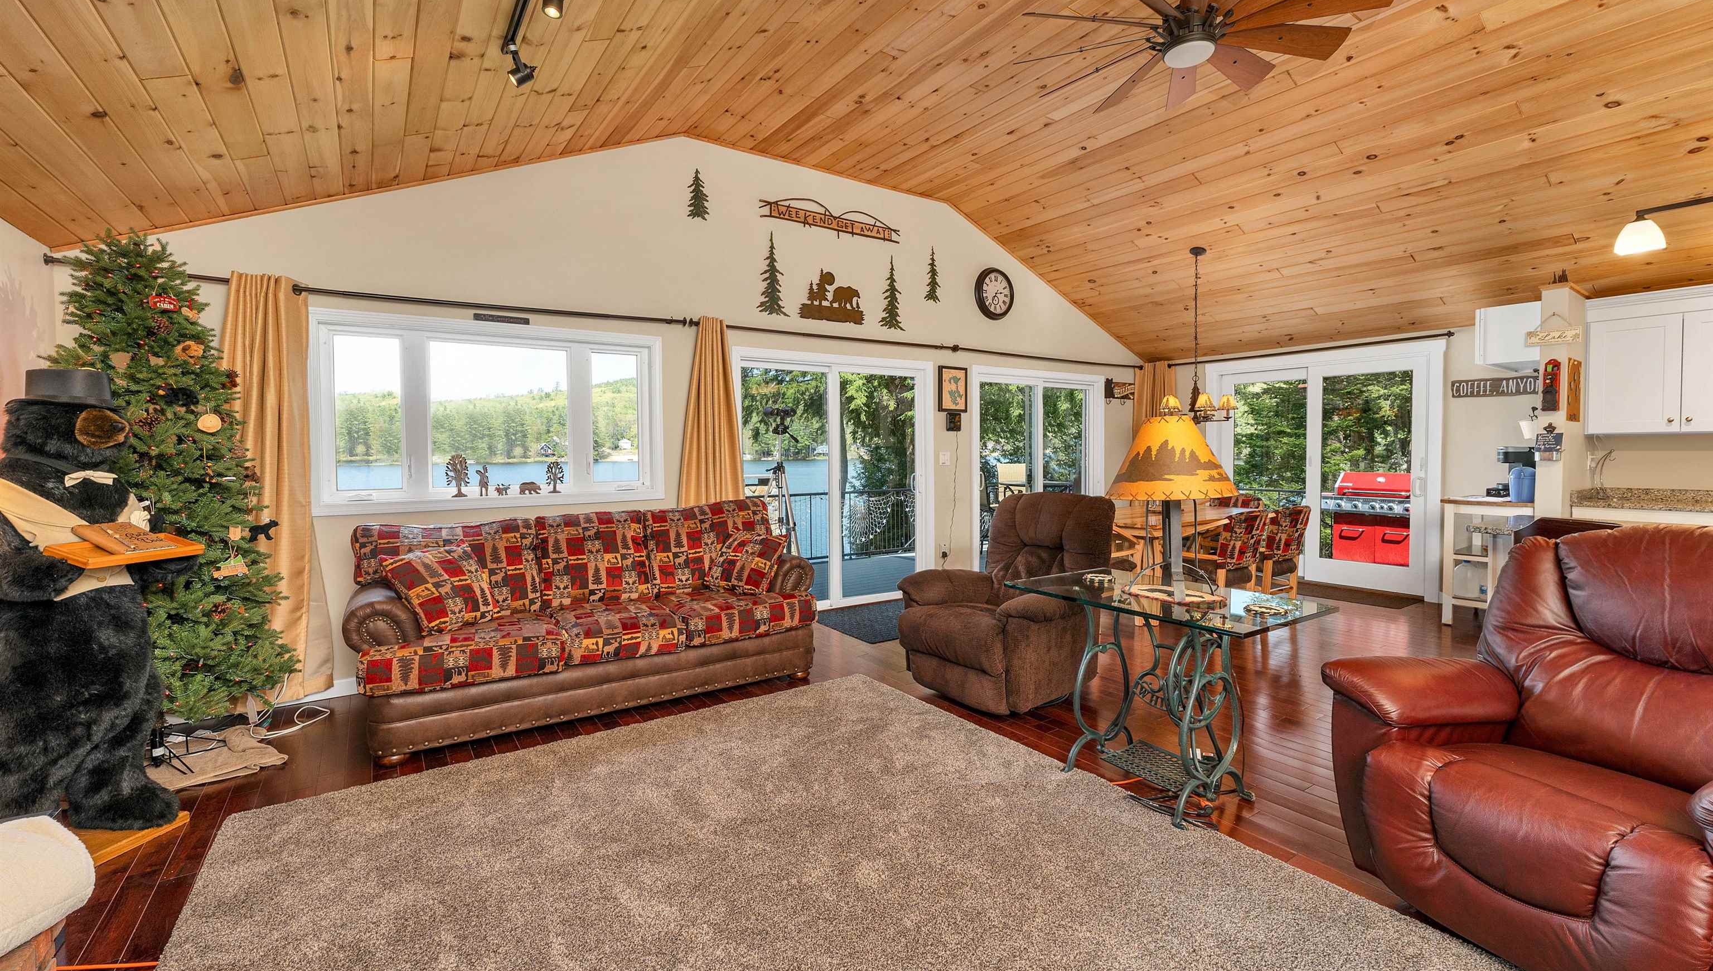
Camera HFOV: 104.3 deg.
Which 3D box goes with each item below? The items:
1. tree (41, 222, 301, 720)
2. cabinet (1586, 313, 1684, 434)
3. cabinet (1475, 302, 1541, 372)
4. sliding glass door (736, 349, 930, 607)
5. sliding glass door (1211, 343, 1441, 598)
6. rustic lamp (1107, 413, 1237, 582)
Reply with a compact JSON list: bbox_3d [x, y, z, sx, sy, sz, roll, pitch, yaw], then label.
[{"bbox_3d":[-2.978,0.095,2.811,0.980,2.260,0.980,-3,4,-36],"label":"tree"},{"bbox_3d":[5.358,-0.745,4.591,0.330,0.800,0.420,-3,4,-36],"label":"cabinet"},{"bbox_3d":[4.865,-1.065,4.866,0.930,0.390,0.340,-3,4,-36],"label":"cabinet"},{"bbox_3d":[-0.113,-0.018,5.528,1.910,2.094,0.120,-3,4,-34],"label":"sliding glass door"},{"bbox_3d":[4.339,-0.149,6.374,0.130,2.189,1.921,-3,4,-36],"label":"sliding glass door"},{"bbox_3d":[1.208,0.082,2.518,0.455,0.694,0.455,-3,4,-36],"label":"rustic lamp"}]

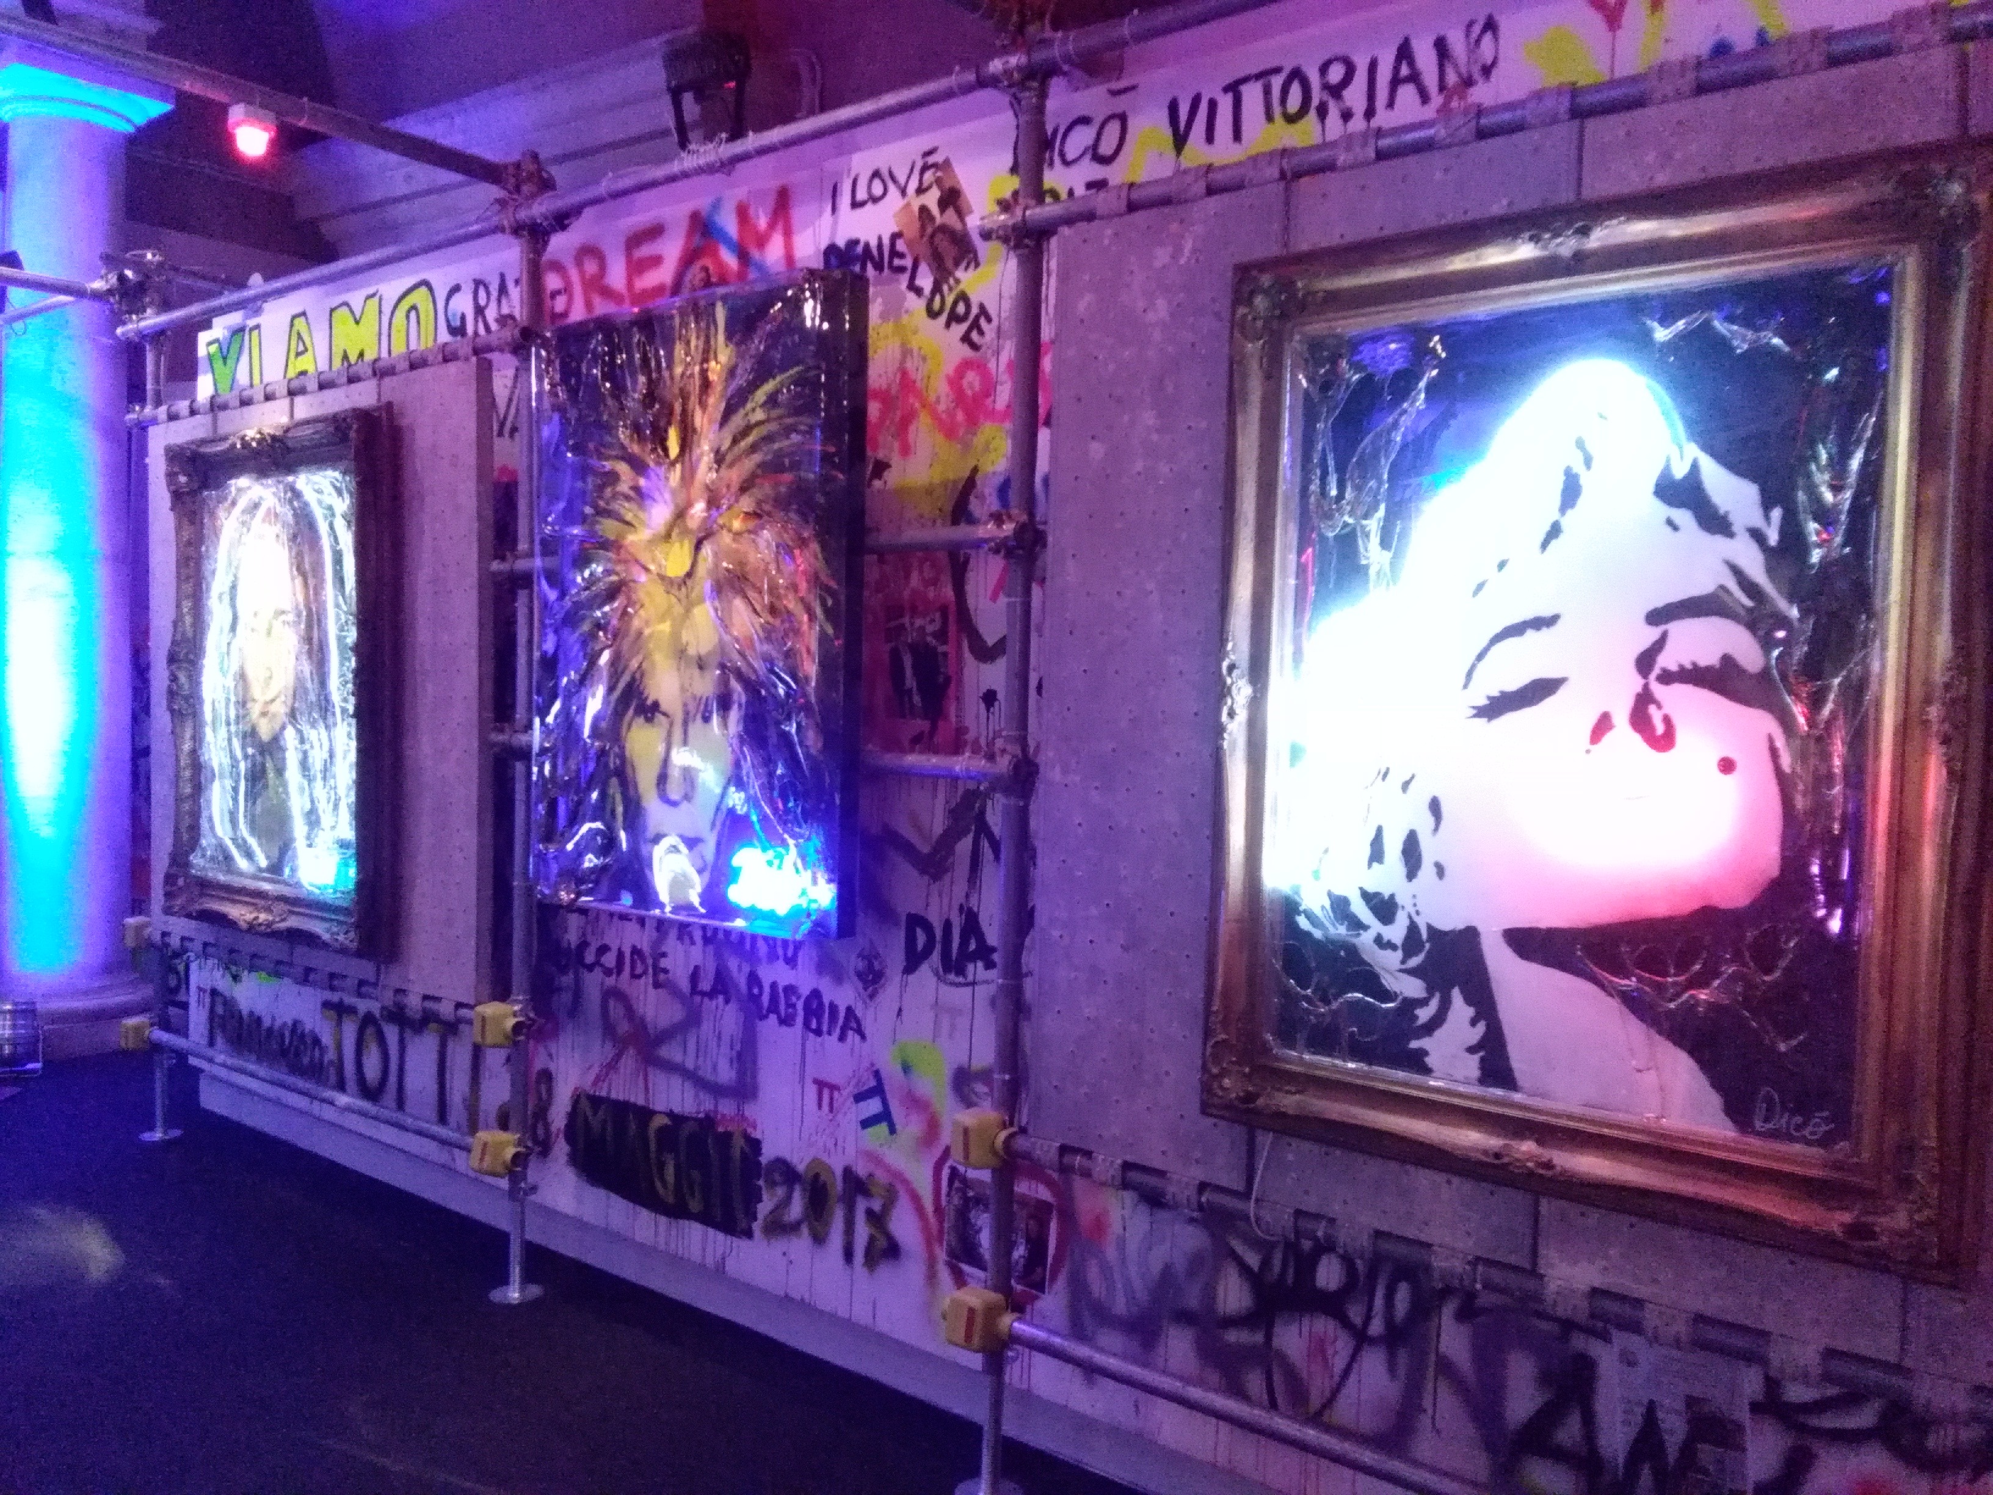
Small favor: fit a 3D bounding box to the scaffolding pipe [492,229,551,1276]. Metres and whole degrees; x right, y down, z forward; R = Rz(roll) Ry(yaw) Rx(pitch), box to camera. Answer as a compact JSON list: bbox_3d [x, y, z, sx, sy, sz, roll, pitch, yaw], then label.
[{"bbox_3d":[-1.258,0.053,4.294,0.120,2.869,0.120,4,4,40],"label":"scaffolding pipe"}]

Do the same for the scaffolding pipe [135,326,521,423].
[{"bbox_3d":[-2.139,-1.107,4.924,2.439,0.050,0.050,3,3,40],"label":"scaffolding pipe"}]

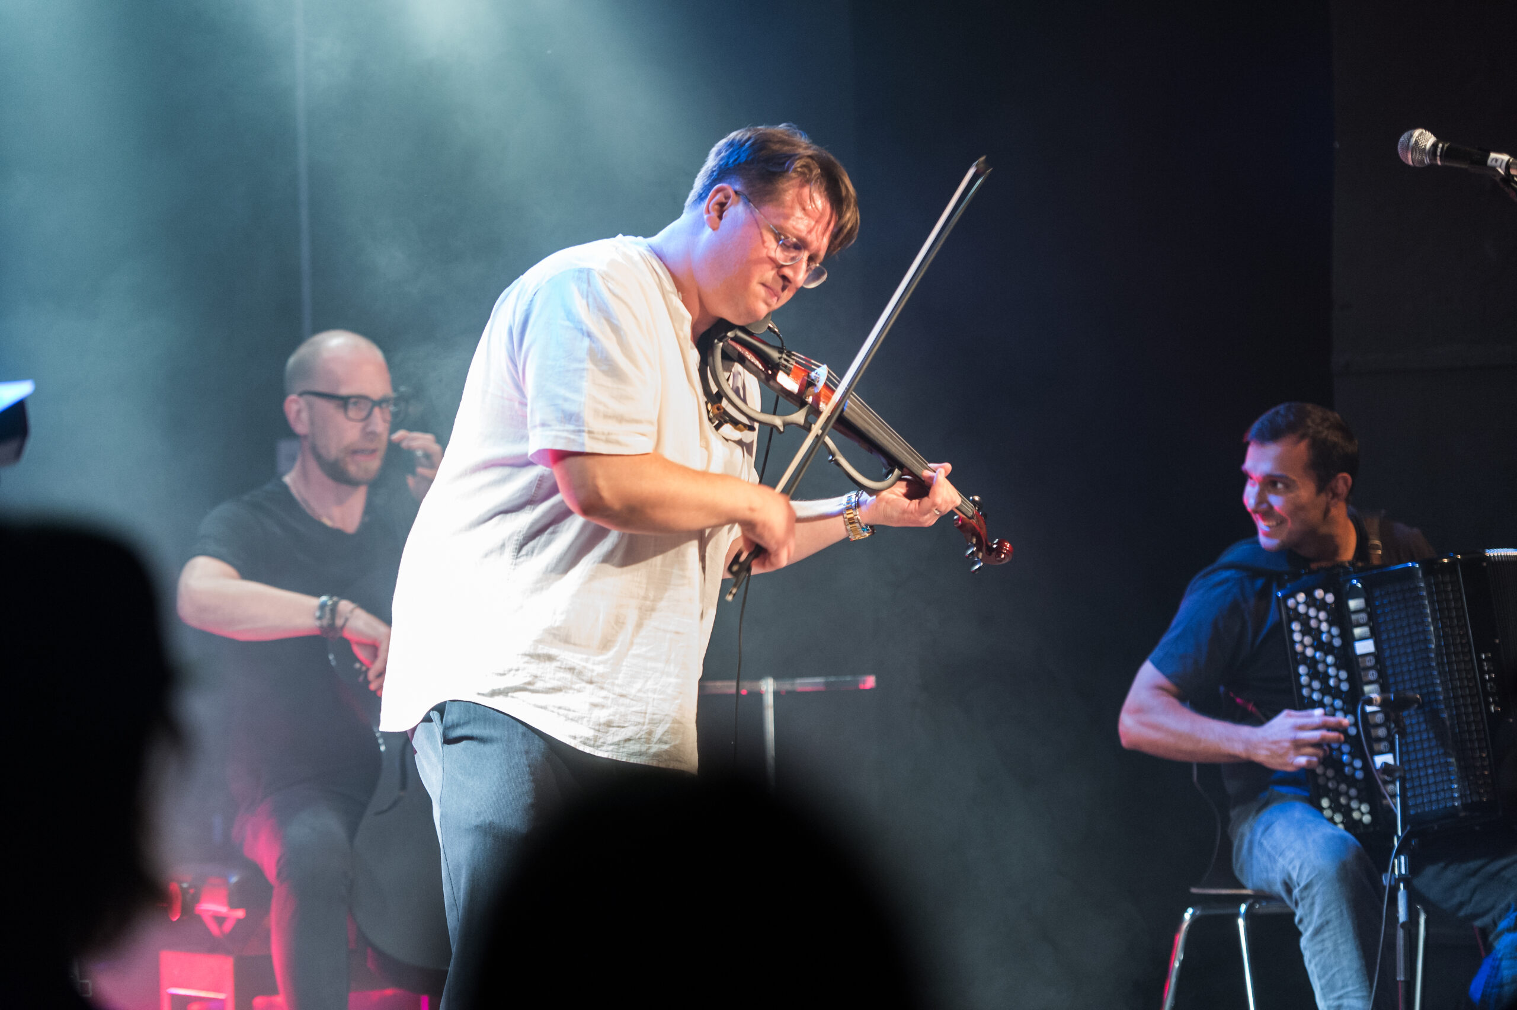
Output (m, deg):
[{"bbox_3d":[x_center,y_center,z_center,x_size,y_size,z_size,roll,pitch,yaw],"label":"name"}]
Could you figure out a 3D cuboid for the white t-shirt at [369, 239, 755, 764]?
[{"bbox_3d":[-0.273,-0.001,7.200,0.470,0.750,0.560,-2,-4,25],"label":"white t-shirt"}]

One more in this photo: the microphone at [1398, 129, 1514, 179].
[{"bbox_3d":[0.946,-0.475,6.850,0.163,0.051,0.051,10,-2,10],"label":"microphone"}]

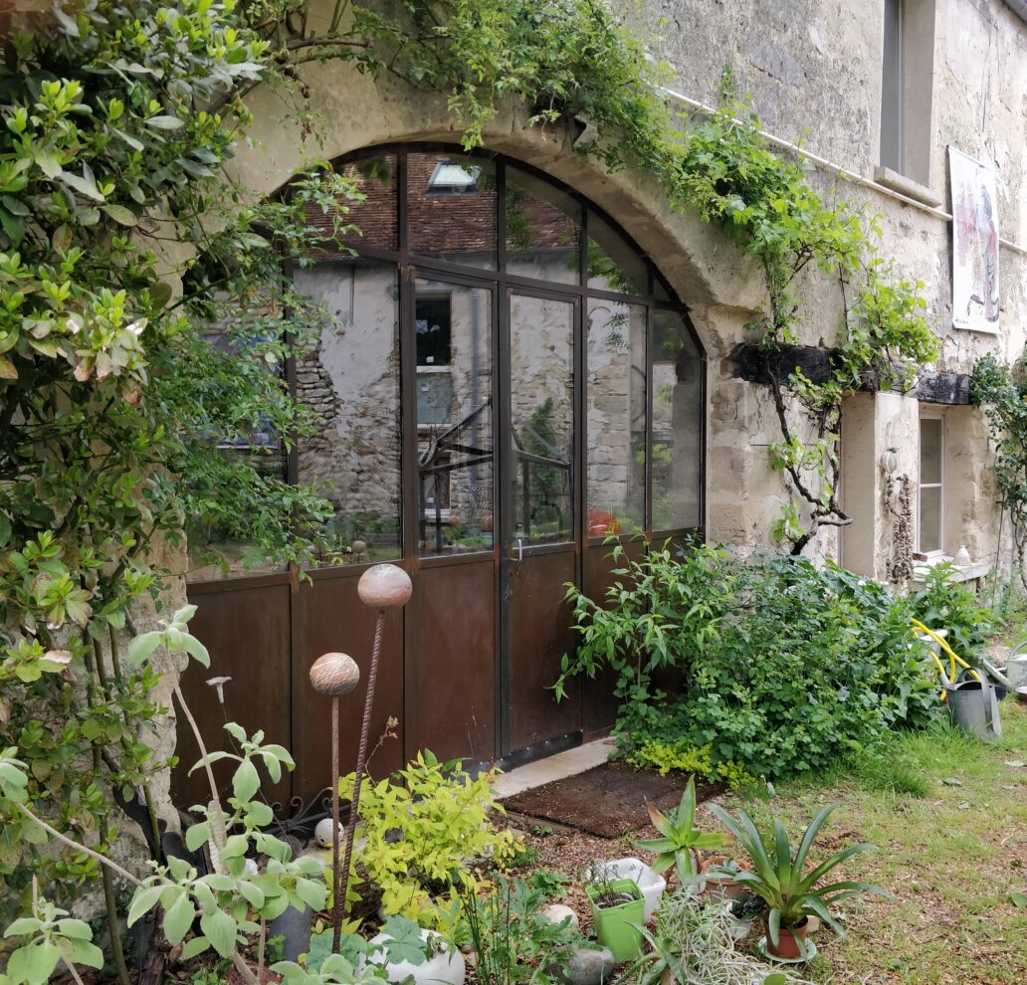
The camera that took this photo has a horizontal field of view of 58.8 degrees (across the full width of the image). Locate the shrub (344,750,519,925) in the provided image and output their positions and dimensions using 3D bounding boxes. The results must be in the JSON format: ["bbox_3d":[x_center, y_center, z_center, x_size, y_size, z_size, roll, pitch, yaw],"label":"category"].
[{"bbox_3d":[-0.260,1.124,3.100,0.550,0.500,0.480,0,3,0],"label":"shrub"}]

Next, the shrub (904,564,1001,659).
[{"bbox_3d":[2.938,0.842,6.100,0.580,0.700,0.600,3,4,45],"label":"shrub"}]

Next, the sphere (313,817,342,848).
[{"bbox_3d":[-0.688,1.289,3.400,0.110,0.110,0.110,0,3,0],"label":"sphere"}]

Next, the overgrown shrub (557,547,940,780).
[{"bbox_3d":[1.336,0.803,4.750,0.850,0.960,2.200,3,4,45],"label":"overgrown shrub"}]

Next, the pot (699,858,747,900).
[{"bbox_3d":[0.687,1.299,3.010,0.160,0.135,0.160,0,3,0],"label":"pot"}]

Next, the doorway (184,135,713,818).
[{"bbox_3d":[-0.027,-0.115,4.207,0.150,2.850,3.360,3,4,45],"label":"doorway"}]

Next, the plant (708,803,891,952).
[{"bbox_3d":[0.850,1.171,2.780,0.510,0.400,0.480,0,3,0],"label":"plant"}]

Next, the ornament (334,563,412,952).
[{"bbox_3d":[-0.385,0.768,2.500,0.205,1.130,0.160,0,3,0],"label":"ornament"}]

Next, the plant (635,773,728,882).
[{"bbox_3d":[0.560,1.136,3.060,0.300,0.340,0.280,0,3,0],"label":"plant"}]

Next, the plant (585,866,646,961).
[{"bbox_3d":[0.303,1.244,2.730,0.150,0.260,0.150,-2,3,-29],"label":"plant"}]

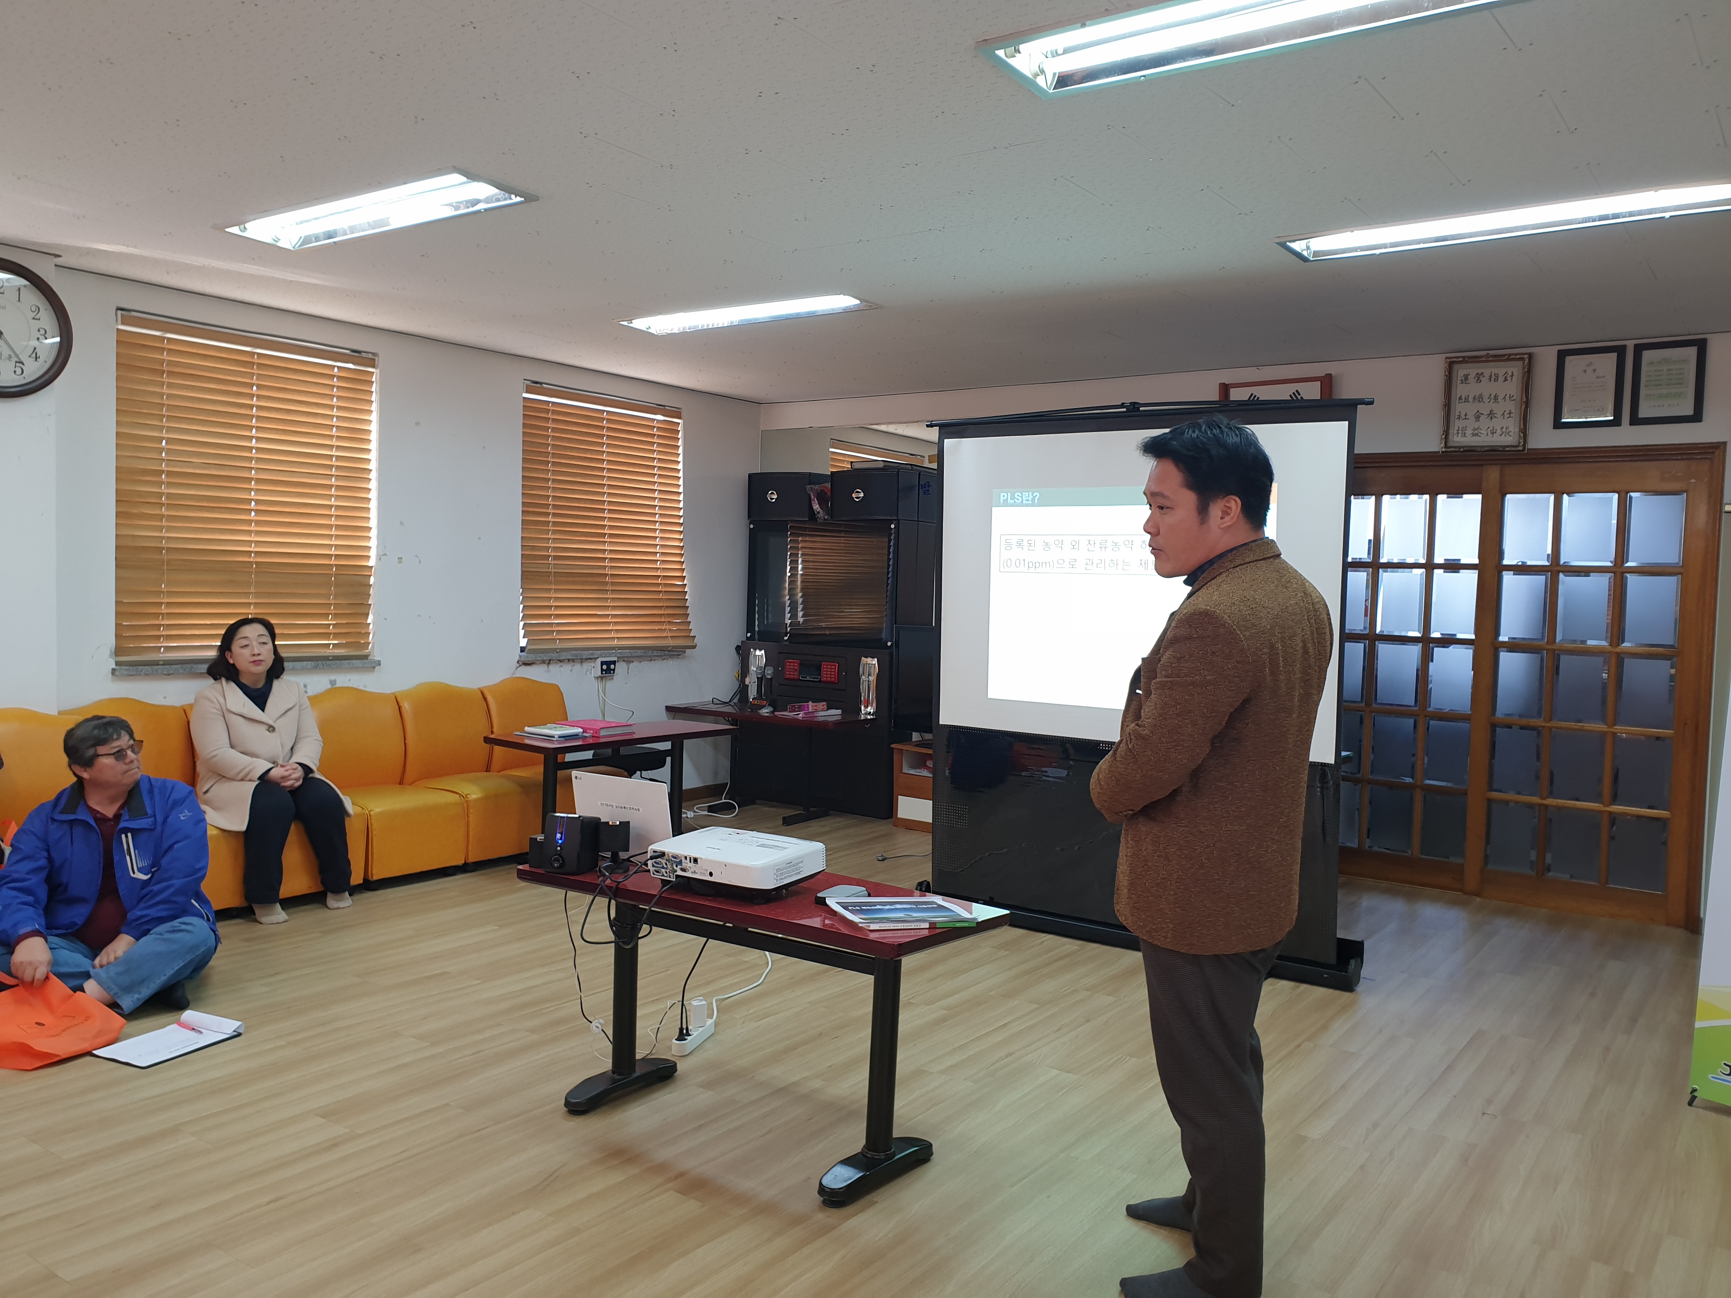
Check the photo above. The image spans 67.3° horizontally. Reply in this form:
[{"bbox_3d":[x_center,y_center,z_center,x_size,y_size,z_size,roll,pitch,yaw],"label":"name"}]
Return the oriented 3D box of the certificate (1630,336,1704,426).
[{"bbox_3d":[3.417,-1.139,5.538,0.265,0.350,0.025,3,3,35],"label":"certificate"}]

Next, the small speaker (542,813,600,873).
[{"bbox_3d":[-0.746,0.490,3.344,0.104,0.148,0.130,2,3,17],"label":"small speaker"}]

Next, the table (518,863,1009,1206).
[{"bbox_3d":[-0.282,0.904,3.188,1.139,0.642,0.411,3,3,32],"label":"table"}]

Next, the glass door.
[{"bbox_3d":[2.930,0.128,6.113,1.794,2.098,0.130,3,3,35],"label":"glass door"}]

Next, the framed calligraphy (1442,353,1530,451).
[{"bbox_3d":[2.869,-1.145,6.020,0.360,0.444,0.035,3,3,35],"label":"framed calligraphy"}]

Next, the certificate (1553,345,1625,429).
[{"bbox_3d":[3.218,-1.156,5.776,0.265,0.352,0.030,3,3,35],"label":"certificate"}]

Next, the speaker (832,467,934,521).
[{"bbox_3d":[0.095,-0.905,7.786,0.490,0.283,0.340,3,3,35],"label":"speaker"}]

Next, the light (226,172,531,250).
[{"bbox_3d":[-1.598,-1.417,4.167,1.255,0.070,0.320,3,3,35],"label":"light"}]

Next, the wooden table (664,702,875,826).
[{"bbox_3d":[-0.553,0.675,7.655,1.200,0.620,0.450,3,3,32],"label":"wooden table"}]

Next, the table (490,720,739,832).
[{"bbox_3d":[-1.199,0.730,6.322,0.462,0.649,1.201,3,3,35],"label":"table"}]

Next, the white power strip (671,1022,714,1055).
[{"bbox_3d":[-0.516,1.168,3.912,0.047,0.040,0.225,2,3,15],"label":"white power strip"}]

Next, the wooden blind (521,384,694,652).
[{"bbox_3d":[-1.462,-0.718,7.510,0.130,1.435,1.283,3,3,35],"label":"wooden blind"}]

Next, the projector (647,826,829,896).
[{"bbox_3d":[-0.325,0.539,3.255,0.360,0.100,0.295,3,3,29],"label":"projector"}]

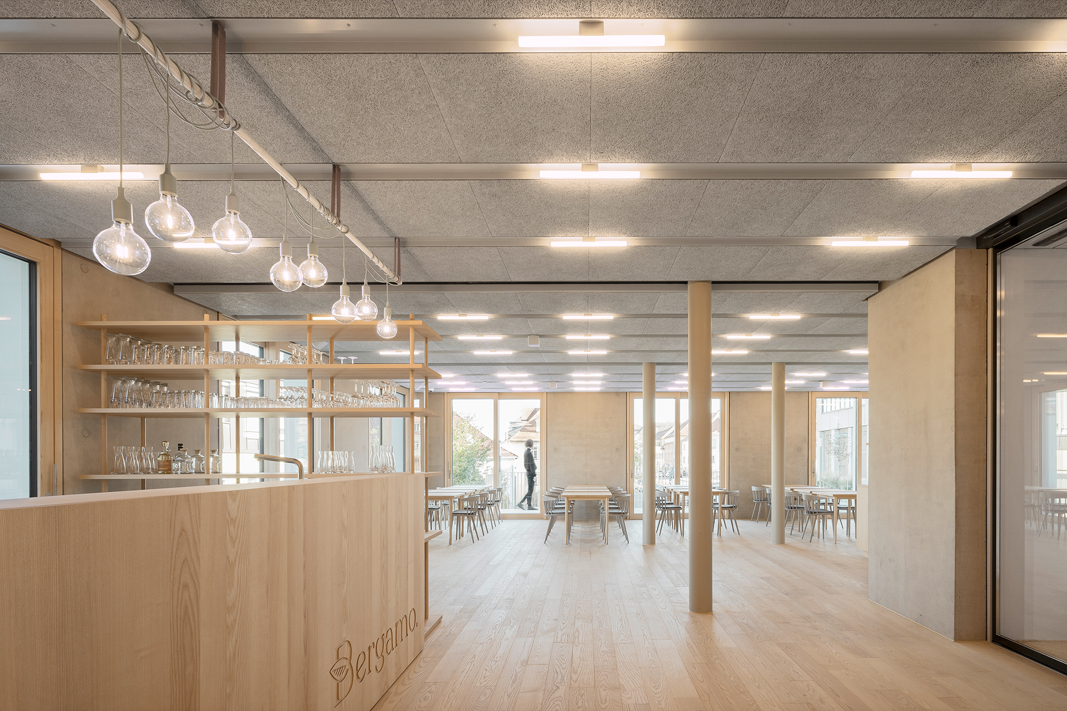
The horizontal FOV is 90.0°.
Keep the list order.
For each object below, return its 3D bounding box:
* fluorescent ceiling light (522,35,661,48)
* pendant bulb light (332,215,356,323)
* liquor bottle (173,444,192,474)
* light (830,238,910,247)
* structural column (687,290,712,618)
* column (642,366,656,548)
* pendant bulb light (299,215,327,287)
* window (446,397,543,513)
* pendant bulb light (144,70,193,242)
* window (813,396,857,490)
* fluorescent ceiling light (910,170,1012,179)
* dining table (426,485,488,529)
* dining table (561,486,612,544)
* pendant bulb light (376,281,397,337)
[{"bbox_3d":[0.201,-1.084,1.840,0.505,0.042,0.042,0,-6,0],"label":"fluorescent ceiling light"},{"bbox_3d":[-0.983,-0.448,2.770,0.125,0.550,0.125,0,0,0],"label":"pendant bulb light"},{"bbox_3d":[-2.539,0.749,3.850,0.092,0.213,0.092,0,-11,2],"label":"liquor bottle"},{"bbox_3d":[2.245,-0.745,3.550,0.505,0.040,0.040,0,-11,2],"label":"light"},{"bbox_3d":[1.385,0.750,4.440,0.194,2.720,0.194,0,0,0],"label":"structural column"},{"bbox_3d":[1.738,1.450,8.030,0.194,2.720,0.194,0,0,0],"label":"column"},{"bbox_3d":[-1.023,-0.487,2.480,0.122,0.335,0.122,0,-6,0],"label":"pendant bulb light"},{"bbox_3d":[-0.814,2.147,11.450,2.130,2.630,0.130,0,0,0],"label":"window"},{"bbox_3d":[-1.146,-0.628,1.680,0.122,0.540,0.122,0,-6,0],"label":"pendant bulb light"},{"bbox_3d":[6.480,2.080,11.450,1.000,2.350,0.120,0,0,0],"label":"window"},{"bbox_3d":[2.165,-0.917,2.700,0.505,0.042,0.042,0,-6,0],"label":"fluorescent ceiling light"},{"bbox_3d":[-1.393,2.805,9.650,0.760,0.740,3.000,-1,-11,5],"label":"dining table"},{"bbox_3d":[0.957,2.779,9.520,0.760,0.740,3.050,-1,-11,5],"label":"dining table"},{"bbox_3d":[-0.938,-0.291,3.420,0.127,0.365,0.127,0,-11,2],"label":"pendant bulb light"}]

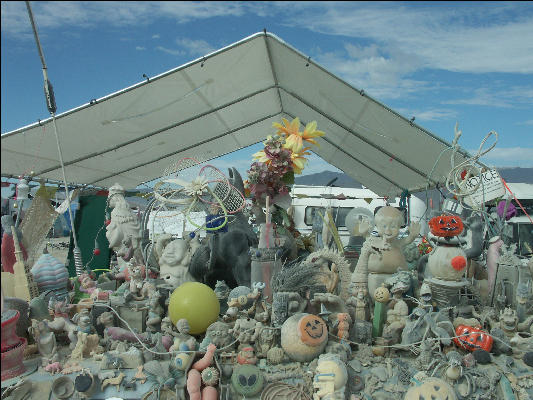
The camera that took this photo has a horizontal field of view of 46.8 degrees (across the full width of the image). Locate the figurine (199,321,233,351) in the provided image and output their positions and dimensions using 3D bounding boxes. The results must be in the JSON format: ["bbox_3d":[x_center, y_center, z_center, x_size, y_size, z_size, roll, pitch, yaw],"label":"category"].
[{"bbox_3d":[-0.102,0.275,1.250,0.064,0.060,0.048,0,-1,-2],"label":"figurine"}]

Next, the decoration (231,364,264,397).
[{"bbox_3d":[-0.034,0.322,1.100,0.060,0.058,0.055,0,-1,-1],"label":"decoration"}]

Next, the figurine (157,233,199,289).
[{"bbox_3d":[-0.215,0.152,1.500,0.100,0.138,0.075,0,-1,-4],"label":"figurine"}]

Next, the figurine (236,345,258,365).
[{"bbox_3d":[-0.038,0.296,1.170,0.037,0.037,0.032,0,-1,-1],"label":"figurine"}]

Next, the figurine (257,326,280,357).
[{"bbox_3d":[0.002,0.282,1.230,0.044,0.060,0.038,0,-1,0],"label":"figurine"}]

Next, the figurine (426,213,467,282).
[{"bbox_3d":[0.438,0.116,1.500,0.105,0.160,0.090,0,-1,8],"label":"figurine"}]

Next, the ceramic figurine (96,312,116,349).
[{"bbox_3d":[-0.348,0.282,1.340,0.043,0.083,0.045,0,0,-6],"label":"ceramic figurine"}]

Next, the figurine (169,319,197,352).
[{"bbox_3d":[-0.174,0.284,1.280,0.058,0.075,0.050,0,0,-14],"label":"figurine"}]

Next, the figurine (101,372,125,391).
[{"bbox_3d":[-0.276,0.327,1.110,0.047,0.032,0.012,0,0,11],"label":"figurine"}]

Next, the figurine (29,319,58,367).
[{"bbox_3d":[-0.433,0.278,1.200,0.056,0.092,0.047,0,-1,-24],"label":"figurine"}]

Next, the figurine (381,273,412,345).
[{"bbox_3d":[0.287,0.237,1.360,0.062,0.160,0.060,0,-1,21],"label":"figurine"}]

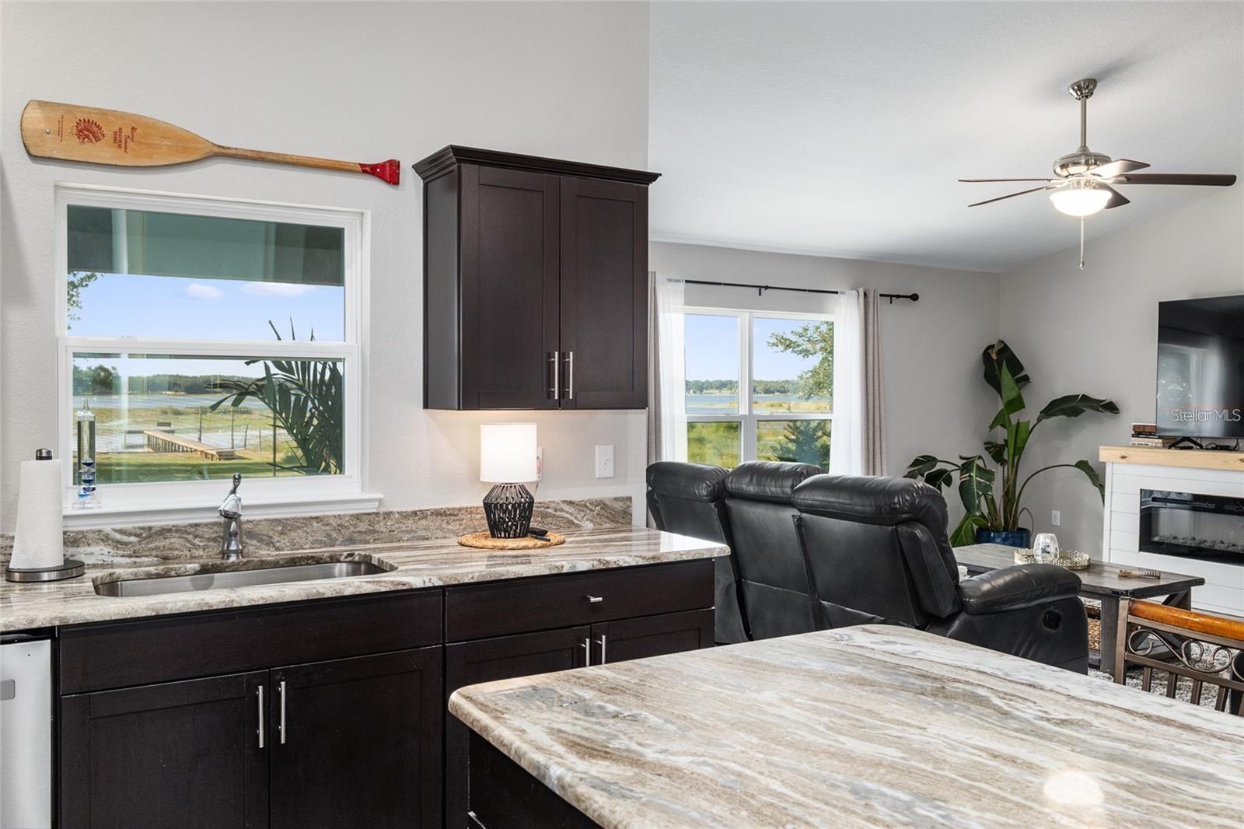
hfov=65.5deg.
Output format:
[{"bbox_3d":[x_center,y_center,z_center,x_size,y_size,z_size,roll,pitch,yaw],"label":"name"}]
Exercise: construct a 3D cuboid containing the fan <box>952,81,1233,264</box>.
[{"bbox_3d":[2.245,-1.169,4.748,1.270,0.910,1.270,-1,2,-31],"label":"fan"}]

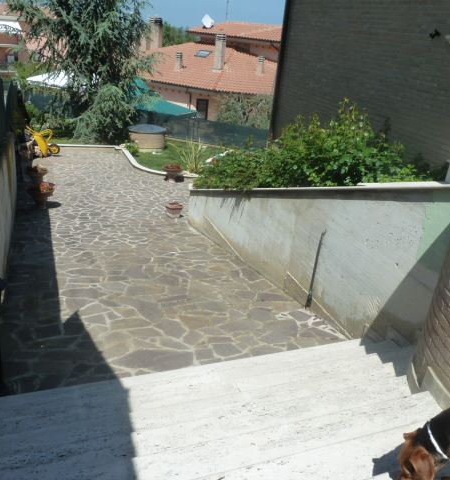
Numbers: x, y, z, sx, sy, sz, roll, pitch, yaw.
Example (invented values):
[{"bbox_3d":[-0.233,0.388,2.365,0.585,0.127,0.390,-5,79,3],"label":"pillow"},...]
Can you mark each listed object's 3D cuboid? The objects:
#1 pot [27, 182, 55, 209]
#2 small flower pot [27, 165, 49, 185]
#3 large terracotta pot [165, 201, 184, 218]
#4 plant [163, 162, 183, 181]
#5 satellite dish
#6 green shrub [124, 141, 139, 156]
[{"bbox_3d":[-3.922,-0.940,9.890,0.580,0.480,0.580,-4,27,-20],"label":"pot"},{"bbox_3d":[-4.863,-1.721,12.109,0.570,0.450,0.570,-4,27,-20],"label":"small flower pot"},{"bbox_3d":[-1.057,-0.629,9.648,0.370,0.300,0.370,5,25,-2],"label":"large terracotta pot"},{"bbox_3d":[-1.481,-1.908,13.267,0.560,0.450,0.560,5,25,-2],"label":"plant"},{"bbox_3d":[-1.142,-15.128,32.000,0.870,0.900,0.450,-5,27,-22],"label":"satellite dish"},{"bbox_3d":[-3.314,-3.293,16.574,0.550,0.500,0.550,-4,27,-20],"label":"green shrub"}]

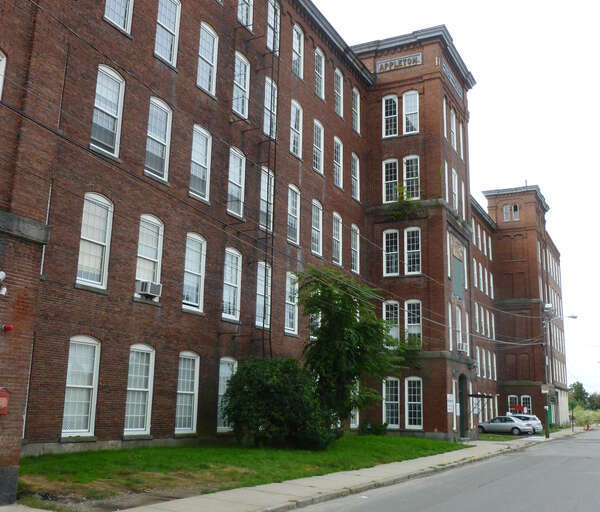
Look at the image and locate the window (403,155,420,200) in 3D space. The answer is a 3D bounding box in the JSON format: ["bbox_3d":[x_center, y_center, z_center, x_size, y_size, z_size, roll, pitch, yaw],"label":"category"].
[{"bbox_3d":[6.769,-4.730,39.122,0.992,2.842,0.160,-5,-15,28],"label":"window"}]

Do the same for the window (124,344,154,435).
[{"bbox_3d":[-5.168,4.267,20.762,0.160,2.837,1.188,-5,-15,28],"label":"window"}]

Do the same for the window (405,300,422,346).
[{"bbox_3d":[6.541,3.925,37.118,0.985,2.854,0.160,-5,-15,28],"label":"window"}]

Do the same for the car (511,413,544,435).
[{"bbox_3d":[18.205,14.447,55.637,4.600,1.620,1.780,-6,-15,28],"label":"car"}]

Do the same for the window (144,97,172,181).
[{"bbox_3d":[-4.773,-3.960,21.888,0.160,2.805,1.162,-6,-15,28],"label":"window"}]

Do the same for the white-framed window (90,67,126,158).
[{"bbox_3d":[-6.099,-4.622,20.631,0.150,2.866,1.142,-6,-15,28],"label":"white-framed window"}]

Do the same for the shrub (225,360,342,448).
[{"bbox_3d":[-0.550,5.319,23.302,3.150,2.898,4.410,-6,-15,28],"label":"shrub"}]

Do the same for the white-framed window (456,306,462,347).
[{"bbox_3d":[9.344,4.430,38.129,0.160,2.744,1.078,-6,-15,28],"label":"white-framed window"}]

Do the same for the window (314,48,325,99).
[{"bbox_3d":[1.072,-9.958,35.270,0.160,2.751,1.145,-6,-15,28],"label":"window"}]

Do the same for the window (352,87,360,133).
[{"bbox_3d":[3.407,-8.901,39.446,0.160,2.751,1.145,-6,-15,28],"label":"window"}]

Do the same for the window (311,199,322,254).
[{"bbox_3d":[0.876,-1.477,33.233,0.160,2.853,1.145,-6,-15,28],"label":"window"}]

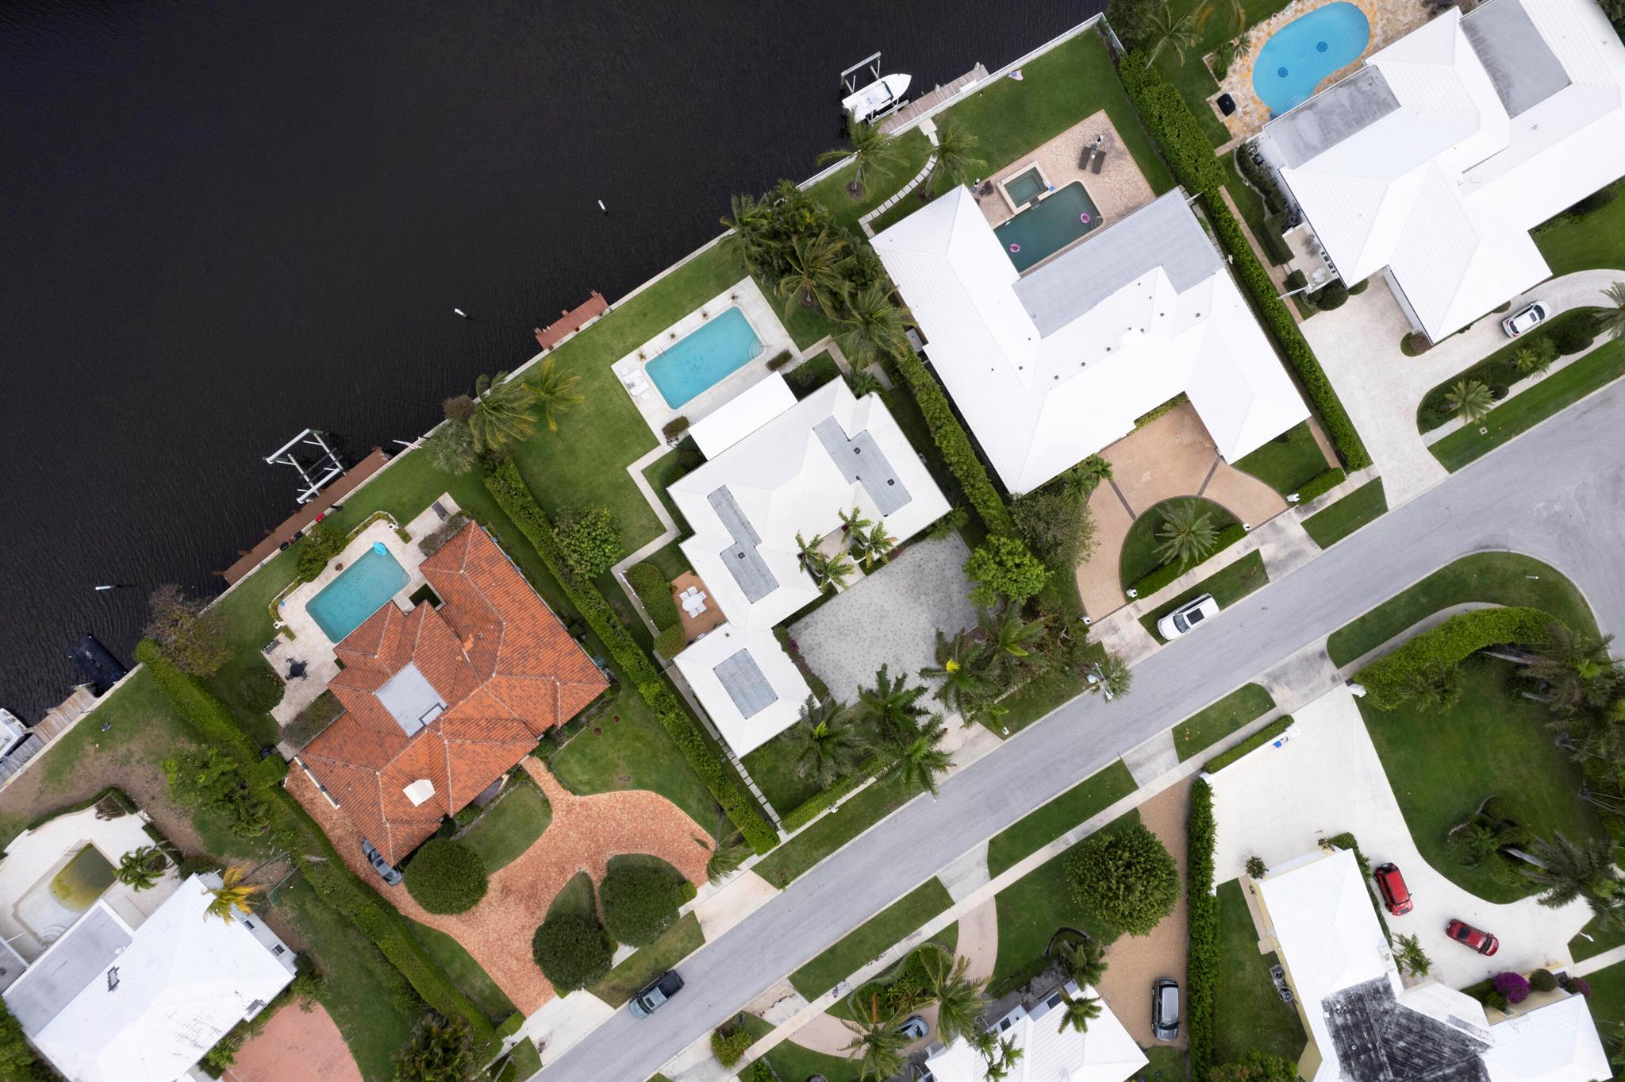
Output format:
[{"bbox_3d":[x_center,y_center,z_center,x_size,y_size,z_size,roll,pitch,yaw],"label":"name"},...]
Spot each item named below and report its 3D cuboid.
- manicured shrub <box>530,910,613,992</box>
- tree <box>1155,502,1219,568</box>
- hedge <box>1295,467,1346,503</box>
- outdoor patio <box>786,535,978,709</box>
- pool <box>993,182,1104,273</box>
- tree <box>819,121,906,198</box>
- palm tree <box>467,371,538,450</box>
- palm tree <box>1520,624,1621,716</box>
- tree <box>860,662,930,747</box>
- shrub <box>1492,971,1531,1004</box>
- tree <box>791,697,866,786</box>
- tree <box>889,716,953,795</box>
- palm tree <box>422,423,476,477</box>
[{"bbox_3d":[-20.818,35.620,86.104,6.700,4.800,6.700,0,90,0],"label":"manicured shrub"},{"bbox_3d":[30.290,-0.536,81.391,5.130,5.500,5.230,0,91,0],"label":"tree"},{"bbox_3d":[44.300,-4.750,86.950,4.250,1.150,1.400,-31,90,0],"label":"hedge"},{"bbox_3d":[7.370,6.920,88.000,16.900,0.150,8.500,-31,90,0],"label":"outdoor patio"},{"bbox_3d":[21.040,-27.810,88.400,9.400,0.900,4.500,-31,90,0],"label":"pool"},{"bbox_3d":[4.000,-31.100,82.900,6.700,9.000,5.900,0,90,0],"label":"tree"},{"bbox_3d":[-25.700,-10.800,84.200,5.800,6.700,6.500,0,90,0],"label":"palm tree"},{"bbox_3d":[59.200,9.900,81.200,6.500,12.600,6.800,0,90,0],"label":"palm tree"},{"bbox_3d":[6.457,12.934,80.283,5.670,8.000,6.570,0,91,0],"label":"tree"},{"bbox_3d":[61.706,39.385,87.622,2.900,2.200,2.900,0,90,0],"label":"shrub"},{"bbox_3d":[1.246,17.118,84.725,6.700,7.400,6.700,0,90,0],"label":"tree"},{"bbox_3d":[8.900,17.700,83.900,5.300,7.100,6.100,0,90,0],"label":"tree"},{"bbox_3d":[-30.310,-7.700,85.000,4.600,6.000,4.600,0,90,0],"label":"palm tree"}]

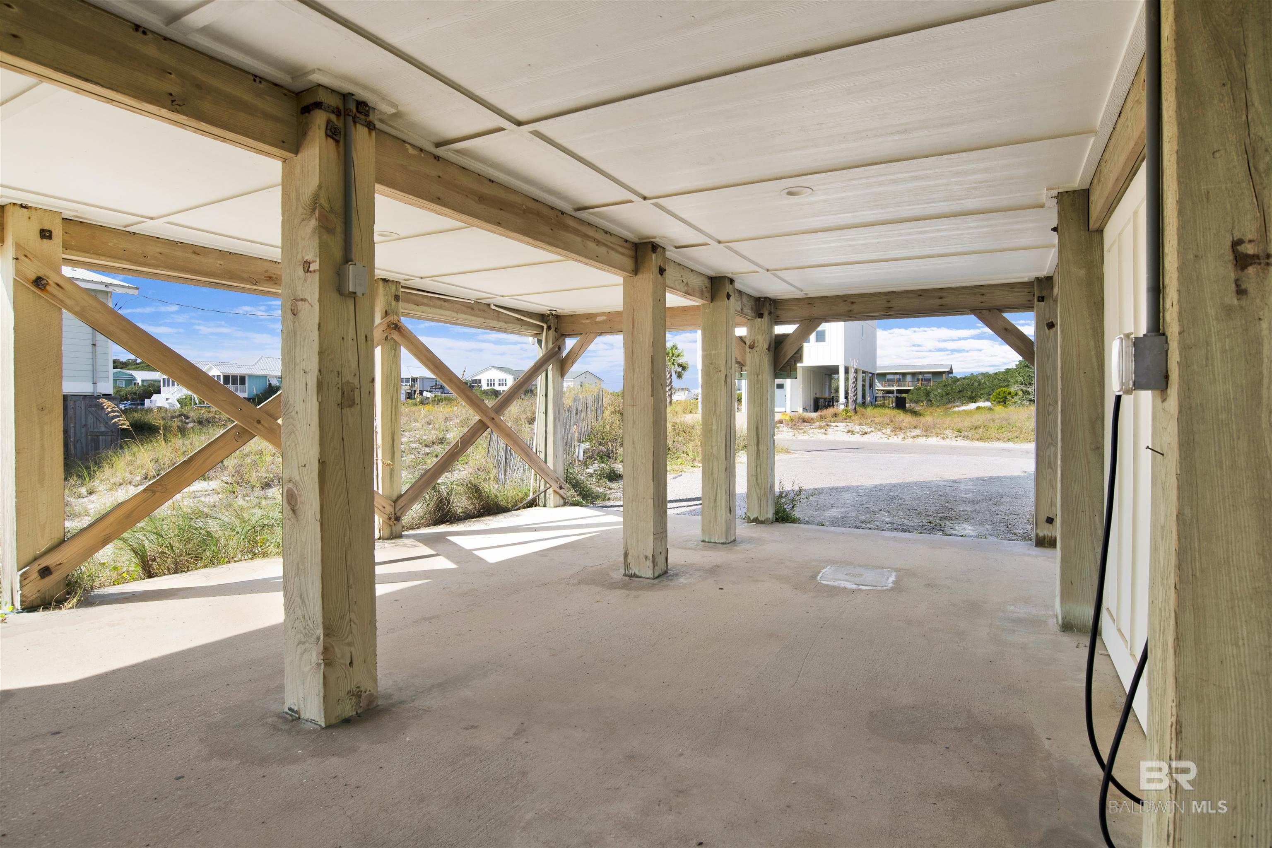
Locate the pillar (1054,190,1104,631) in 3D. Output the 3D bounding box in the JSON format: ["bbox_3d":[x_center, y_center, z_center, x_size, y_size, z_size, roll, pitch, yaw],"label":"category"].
[{"bbox_3d":[2.791,-0.090,3.973,0.272,2.738,0.272,1,1,30],"label":"pillar"}]

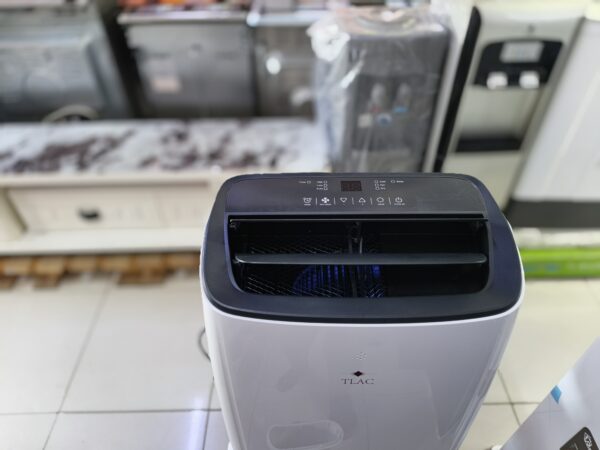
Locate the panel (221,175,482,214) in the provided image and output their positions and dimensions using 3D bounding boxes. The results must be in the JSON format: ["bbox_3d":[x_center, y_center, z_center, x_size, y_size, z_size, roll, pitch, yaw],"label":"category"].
[{"bbox_3d":[0.083,-0.044,0.632,0.380,0.025,0.068,0,62,2],"label":"panel"}]

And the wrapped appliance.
[{"bbox_3d":[0.308,-0.369,1.762,0.355,1.000,0.340,-2,44,0],"label":"wrapped appliance"}]

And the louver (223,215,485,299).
[{"bbox_3d":[0.079,0.050,0.594,0.355,0.050,0.118,0,62,2],"label":"louver"}]

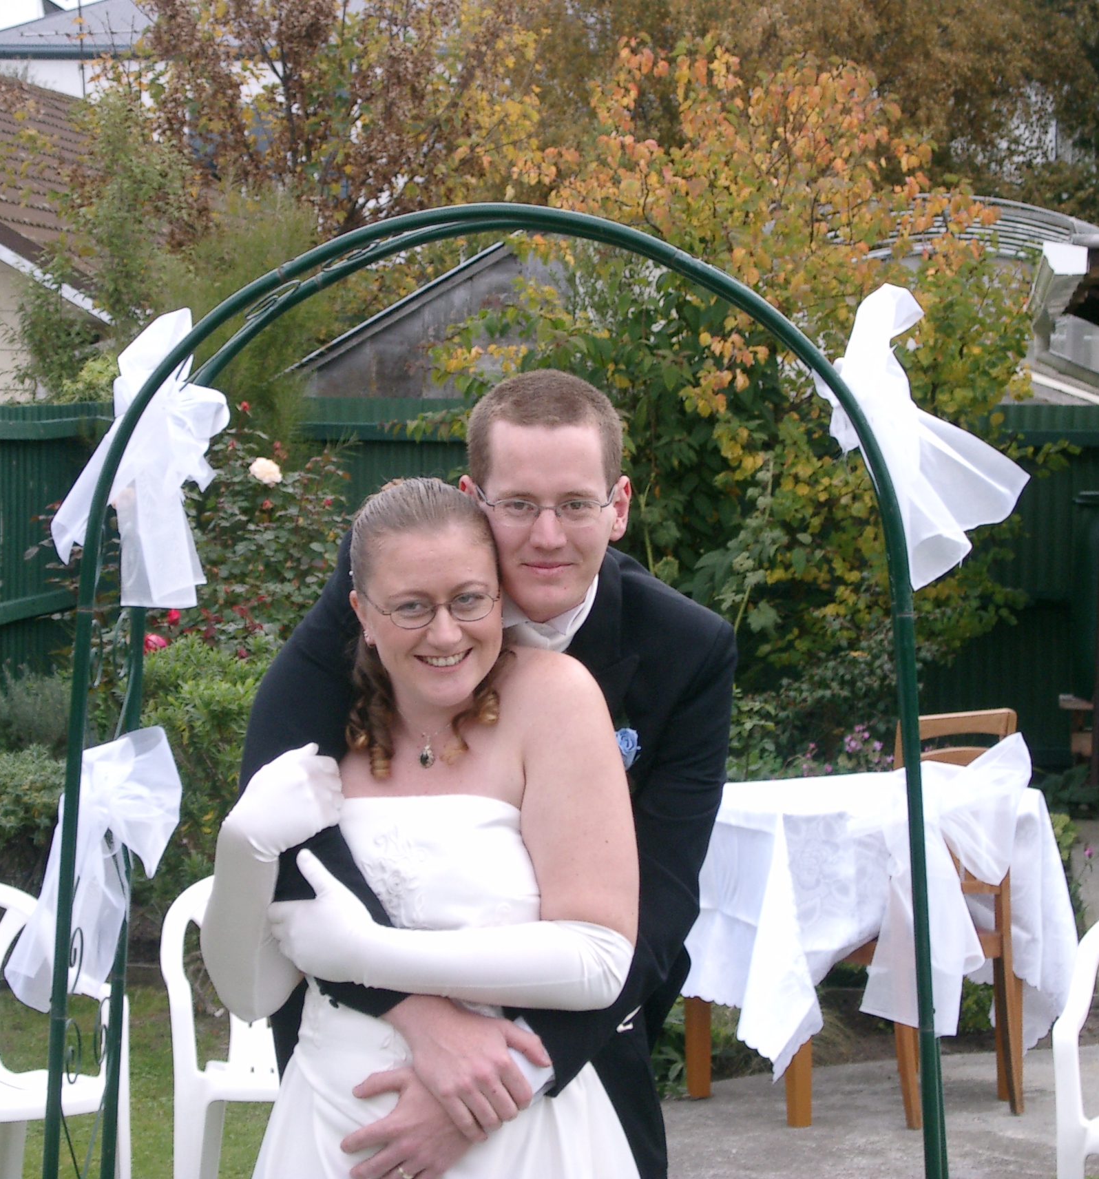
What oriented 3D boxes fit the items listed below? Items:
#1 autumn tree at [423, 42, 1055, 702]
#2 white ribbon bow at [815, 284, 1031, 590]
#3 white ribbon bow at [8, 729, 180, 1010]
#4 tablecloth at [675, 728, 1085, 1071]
[{"bbox_3d":[0.730,-0.471,15.293,2.350,3.040,2.200,0,2,0],"label":"autumn tree"},{"bbox_3d":[0.469,-0.191,4.970,0.260,0.375,0.220,0,2,-6],"label":"white ribbon bow"},{"bbox_3d":[-0.570,0.350,4.970,0.225,0.360,0.220,0,2,-6],"label":"white ribbon bow"},{"bbox_3d":[0.735,0.800,9.631,0.900,0.610,0.800,-1,2,-34],"label":"tablecloth"}]

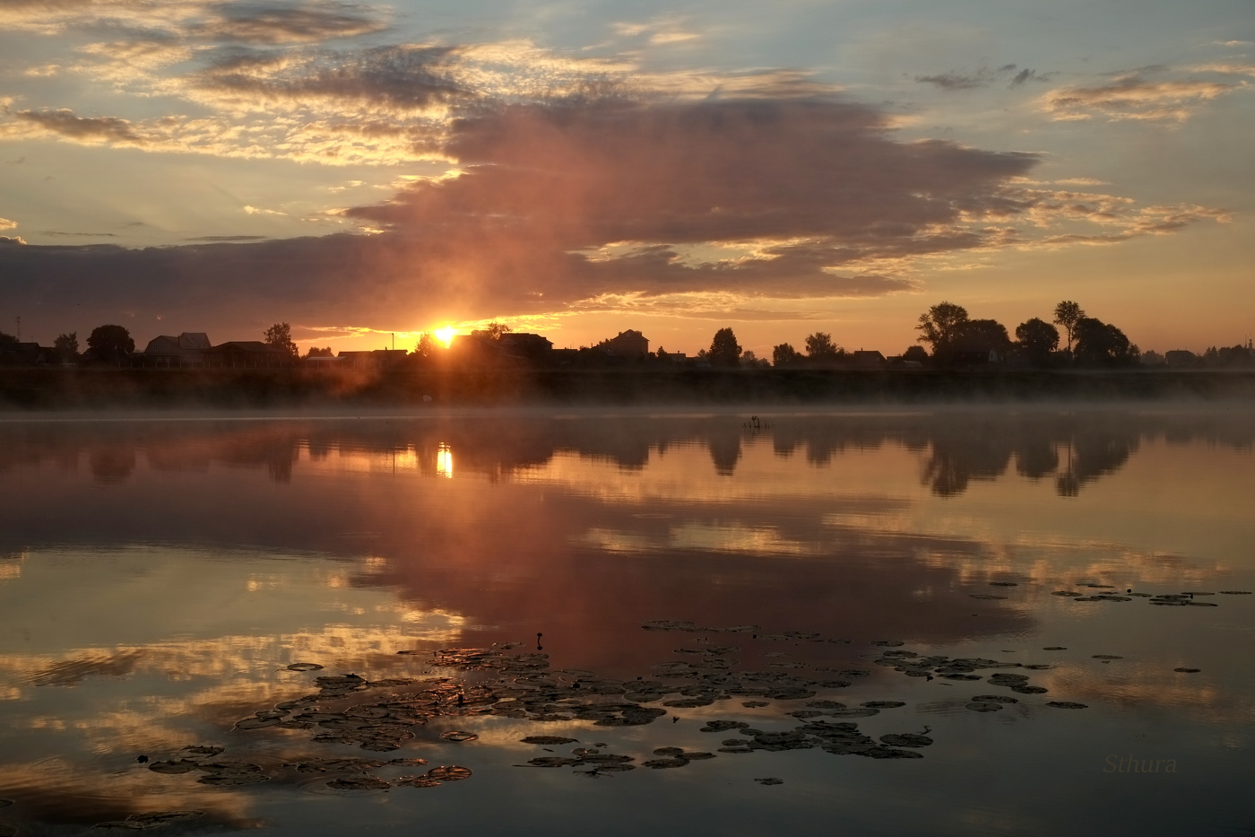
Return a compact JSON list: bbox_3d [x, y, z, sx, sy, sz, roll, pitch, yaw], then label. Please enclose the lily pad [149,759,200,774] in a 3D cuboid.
[{"bbox_3d":[-2.035,1.552,7.344,0.233,0.020,0.259,0,1,0],"label":"lily pad"}]

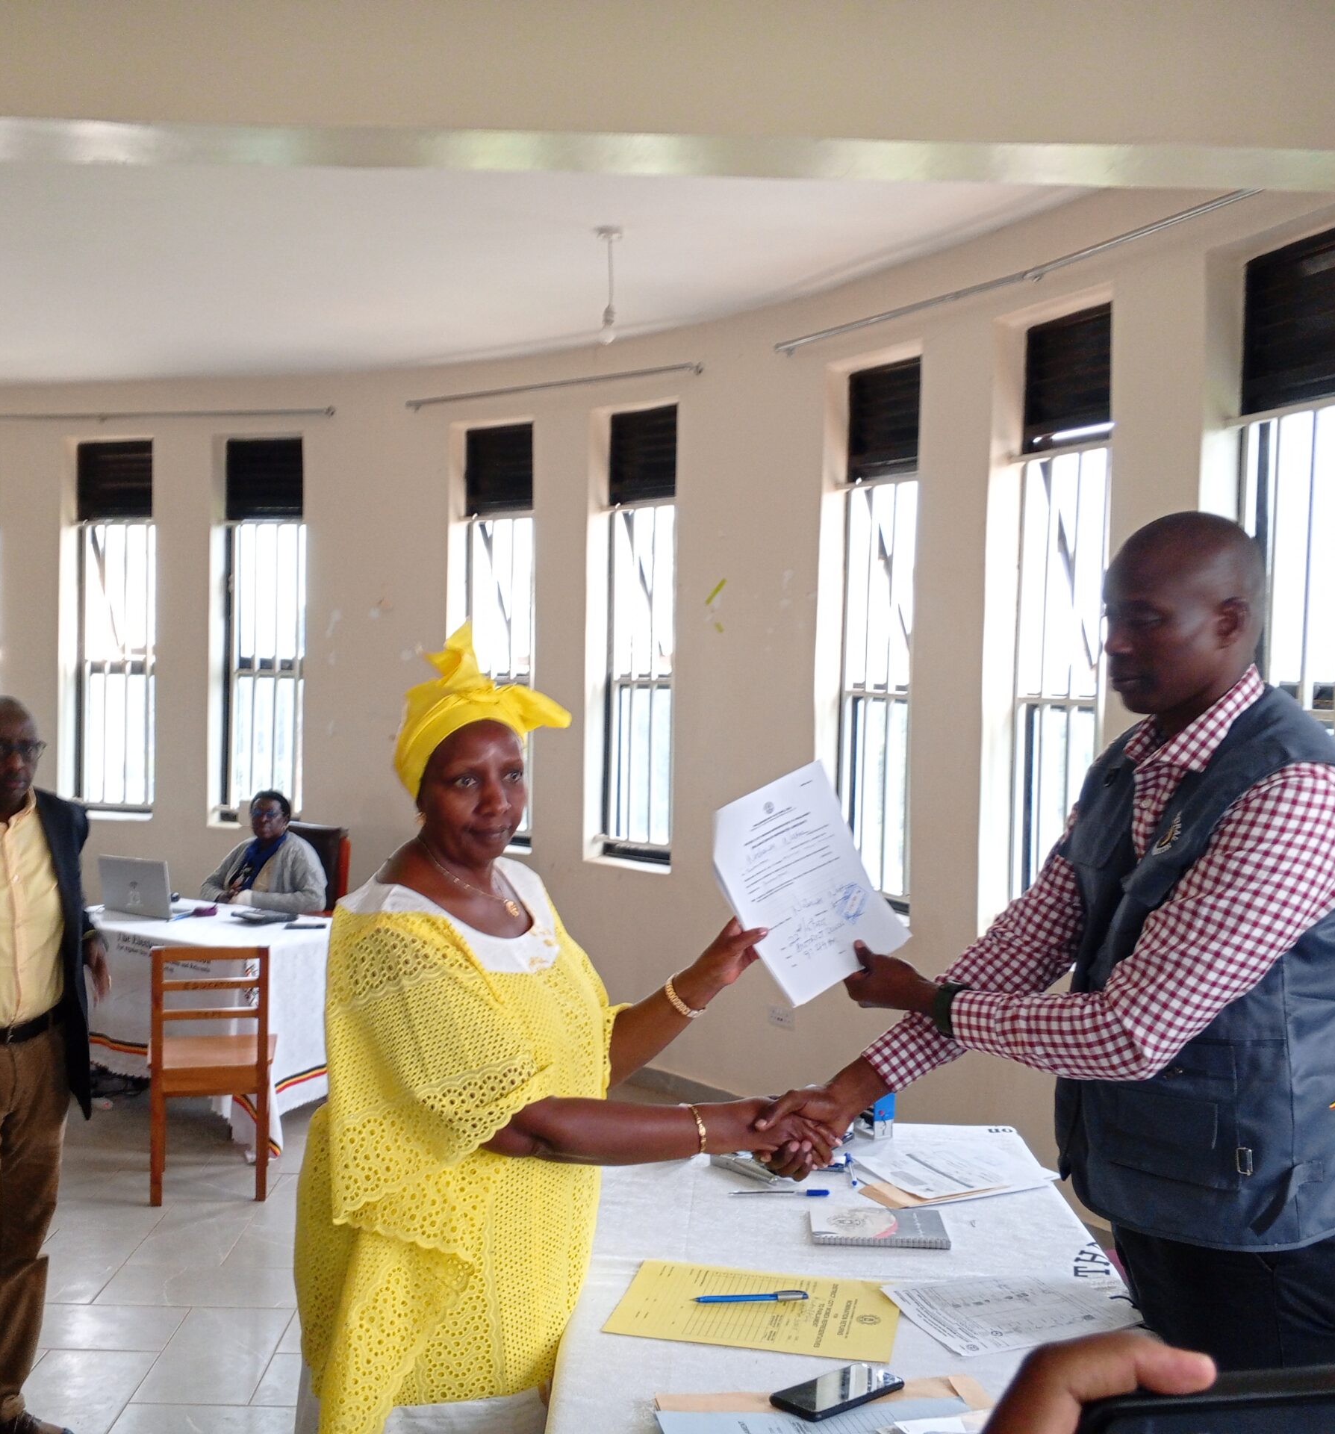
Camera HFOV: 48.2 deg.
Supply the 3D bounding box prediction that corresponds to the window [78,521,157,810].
[{"bbox_3d":[-2.915,-0.273,7.900,0.490,1.530,0.100,2,1,15],"label":"window"}]

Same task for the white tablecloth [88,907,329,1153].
[{"bbox_3d":[-1.731,1.131,5.592,1.250,0.720,0.740,2,1,30],"label":"white tablecloth"}]

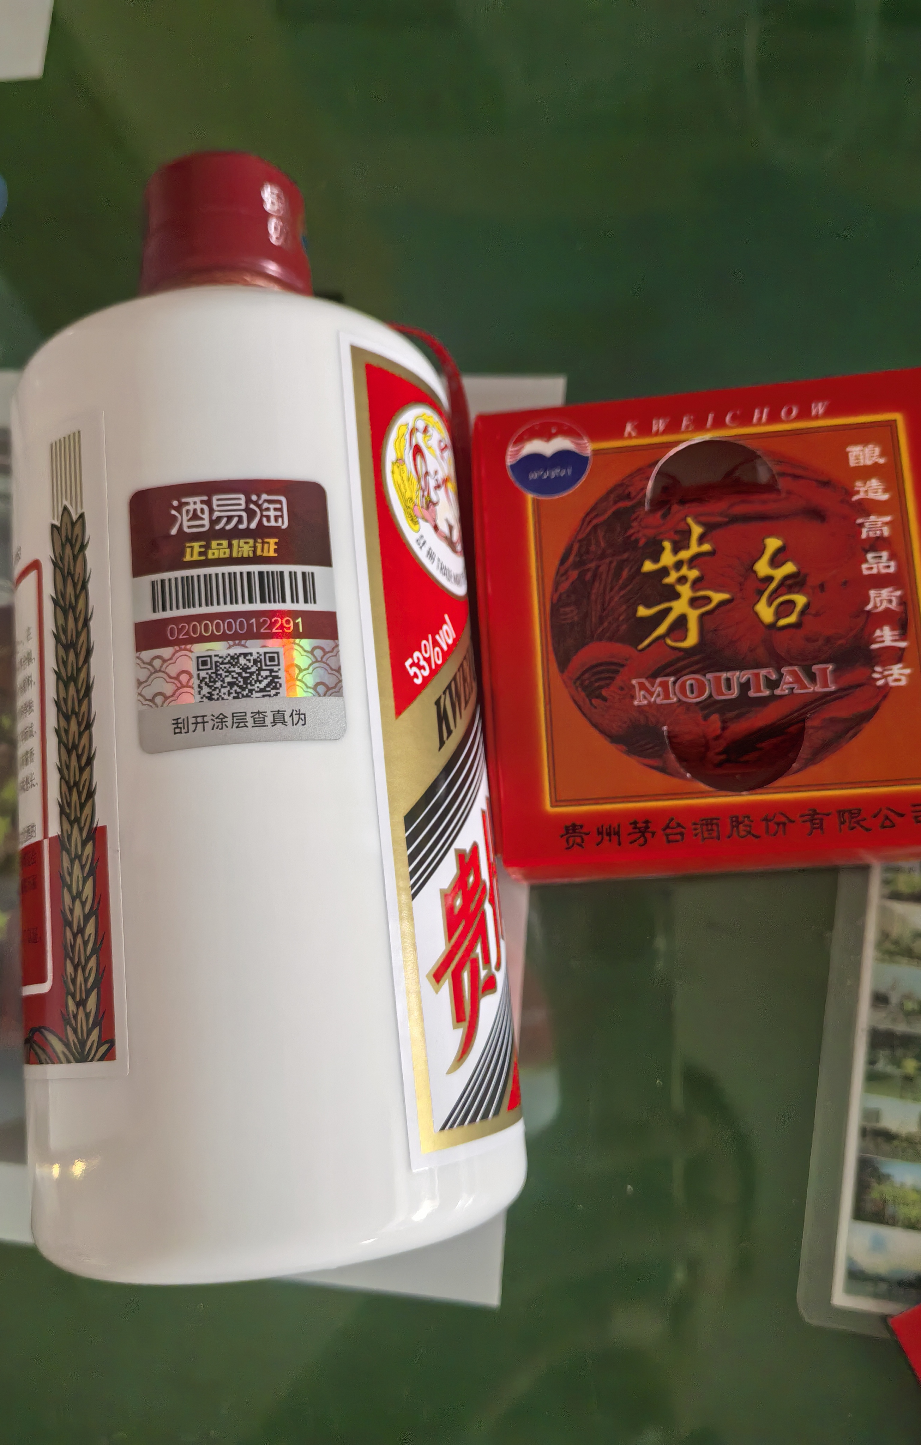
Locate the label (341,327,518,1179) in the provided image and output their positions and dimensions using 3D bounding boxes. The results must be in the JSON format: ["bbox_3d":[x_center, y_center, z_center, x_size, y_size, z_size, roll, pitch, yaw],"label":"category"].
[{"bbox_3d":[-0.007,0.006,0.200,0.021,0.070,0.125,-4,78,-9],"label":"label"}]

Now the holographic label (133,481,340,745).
[{"bbox_3d":[-0.032,-0.016,0.163,0.029,0.003,0.040,-4,78,-7],"label":"holographic label"}]

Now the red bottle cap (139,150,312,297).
[{"bbox_3d":[-0.044,-0.087,0.216,0.032,0.032,0.027,-6,78,0],"label":"red bottle cap"}]

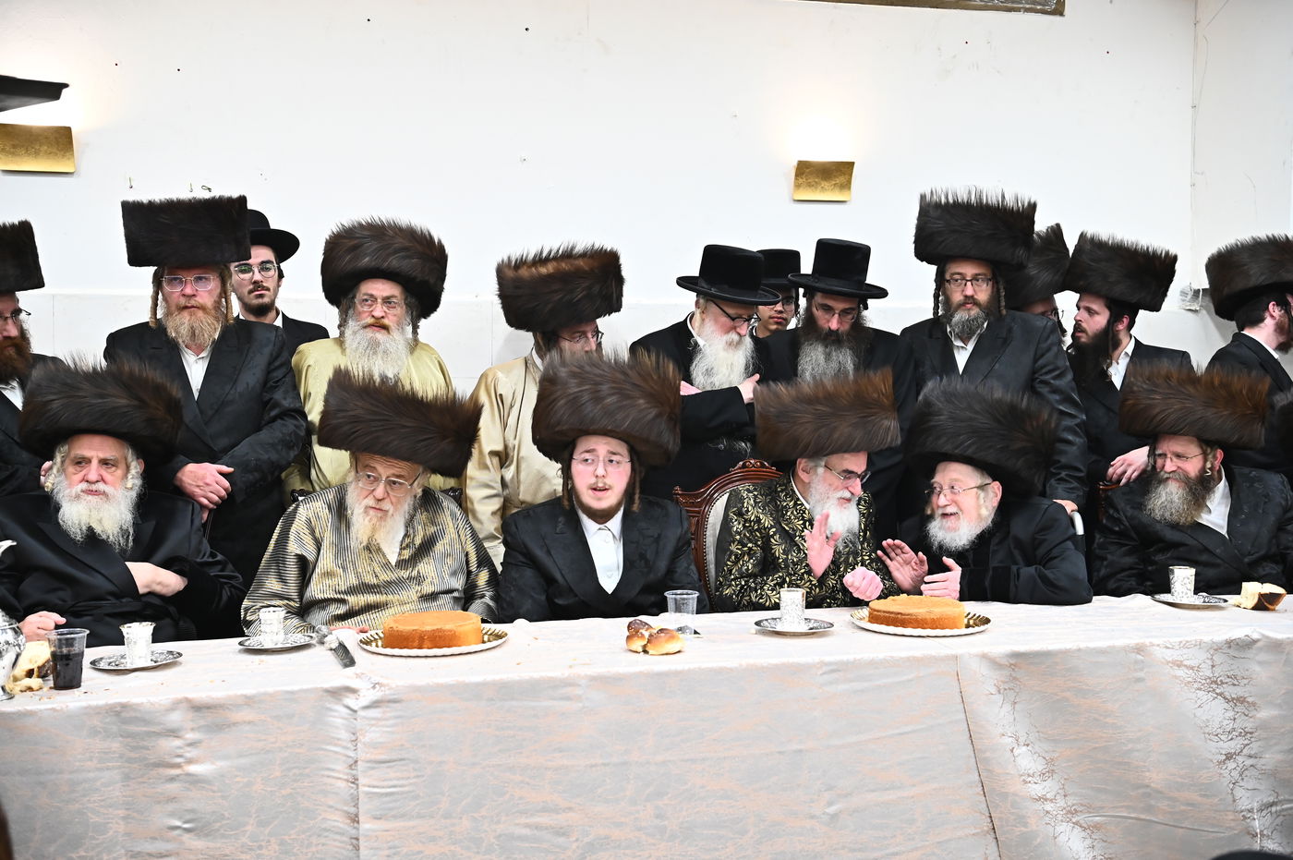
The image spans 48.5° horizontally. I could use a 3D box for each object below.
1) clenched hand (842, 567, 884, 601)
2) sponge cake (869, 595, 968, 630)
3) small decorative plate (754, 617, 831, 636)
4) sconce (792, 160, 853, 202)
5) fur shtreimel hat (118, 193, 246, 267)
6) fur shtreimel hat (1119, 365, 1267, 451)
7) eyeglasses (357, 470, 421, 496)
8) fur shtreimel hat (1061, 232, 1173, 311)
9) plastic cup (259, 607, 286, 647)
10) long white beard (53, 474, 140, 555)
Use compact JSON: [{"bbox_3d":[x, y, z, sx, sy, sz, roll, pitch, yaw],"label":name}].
[{"bbox_3d":[0.538,0.386,3.580,0.097,0.085,0.100,1,3,18],"label":"clenched hand"},{"bbox_3d":[0.591,0.389,3.139,0.212,0.043,0.212,0,3,-17],"label":"sponge cake"},{"bbox_3d":[0.308,0.411,3.020,0.167,0.015,0.167,0,3,0],"label":"small decorative plate"},{"bbox_3d":[0.611,-0.857,4.950,0.200,0.135,0.090,-1,3,-16],"label":"sconce"},{"bbox_3d":[-1.208,-0.520,3.770,0.315,0.160,0.315,-4,1,-12],"label":"fur shtreimel hat"},{"bbox_3d":[1.410,-0.055,3.700,0.342,0.173,0.342,7,-2,0],"label":"fur shtreimel hat"},{"bbox_3d":[-0.562,0.099,3.197,0.140,0.045,0.140,13,17,5],"label":"eyeglasses"},{"bbox_3d":[1.469,-0.489,4.450,0.306,0.178,0.306,15,0,-31],"label":"fur shtreimel hat"},{"bbox_3d":[-0.828,0.430,3.184,0.062,0.082,0.062,0,3,-15],"label":"plastic cup"},{"bbox_3d":[-1.149,0.175,3.000,0.180,0.175,0.120,-1,2,-16],"label":"long white beard"}]

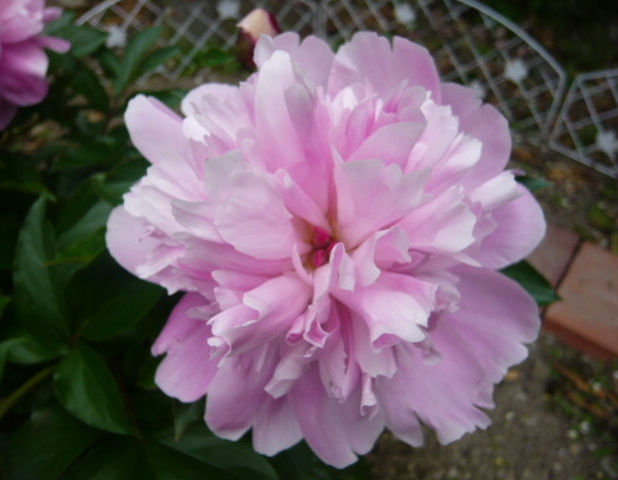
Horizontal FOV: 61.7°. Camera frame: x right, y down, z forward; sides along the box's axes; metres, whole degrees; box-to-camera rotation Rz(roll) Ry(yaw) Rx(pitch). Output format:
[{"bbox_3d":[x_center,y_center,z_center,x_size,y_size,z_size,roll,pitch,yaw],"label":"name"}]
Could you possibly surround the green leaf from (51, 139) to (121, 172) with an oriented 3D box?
[{"bbox_3d":[-0.193,-0.073,0.450,0.066,0.015,0.035,-23,42,-14],"label":"green leaf"}]

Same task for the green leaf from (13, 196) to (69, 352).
[{"bbox_3d":[-0.181,0.023,0.350,0.040,0.020,0.108,-7,77,-17],"label":"green leaf"}]

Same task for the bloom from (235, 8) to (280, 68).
[{"bbox_3d":[-0.044,-0.167,0.430,0.037,0.048,0.037,0,46,0],"label":"bloom"}]

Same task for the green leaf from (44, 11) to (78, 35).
[{"bbox_3d":[-0.255,-0.222,0.530,0.048,0.013,0.030,-34,69,-23],"label":"green leaf"}]

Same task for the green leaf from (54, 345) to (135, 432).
[{"bbox_3d":[-0.141,0.097,0.340,0.037,0.018,0.072,-35,85,-14],"label":"green leaf"}]

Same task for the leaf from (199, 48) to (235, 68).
[{"bbox_3d":[-0.088,-0.175,0.500,0.036,0.010,0.024,5,45,5],"label":"leaf"}]

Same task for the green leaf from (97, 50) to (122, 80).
[{"bbox_3d":[-0.200,-0.176,0.520,0.022,0.012,0.042,-21,69,-30],"label":"green leaf"}]

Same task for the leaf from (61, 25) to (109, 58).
[{"bbox_3d":[-0.228,-0.198,0.520,0.055,0.014,0.034,-13,56,-16],"label":"leaf"}]

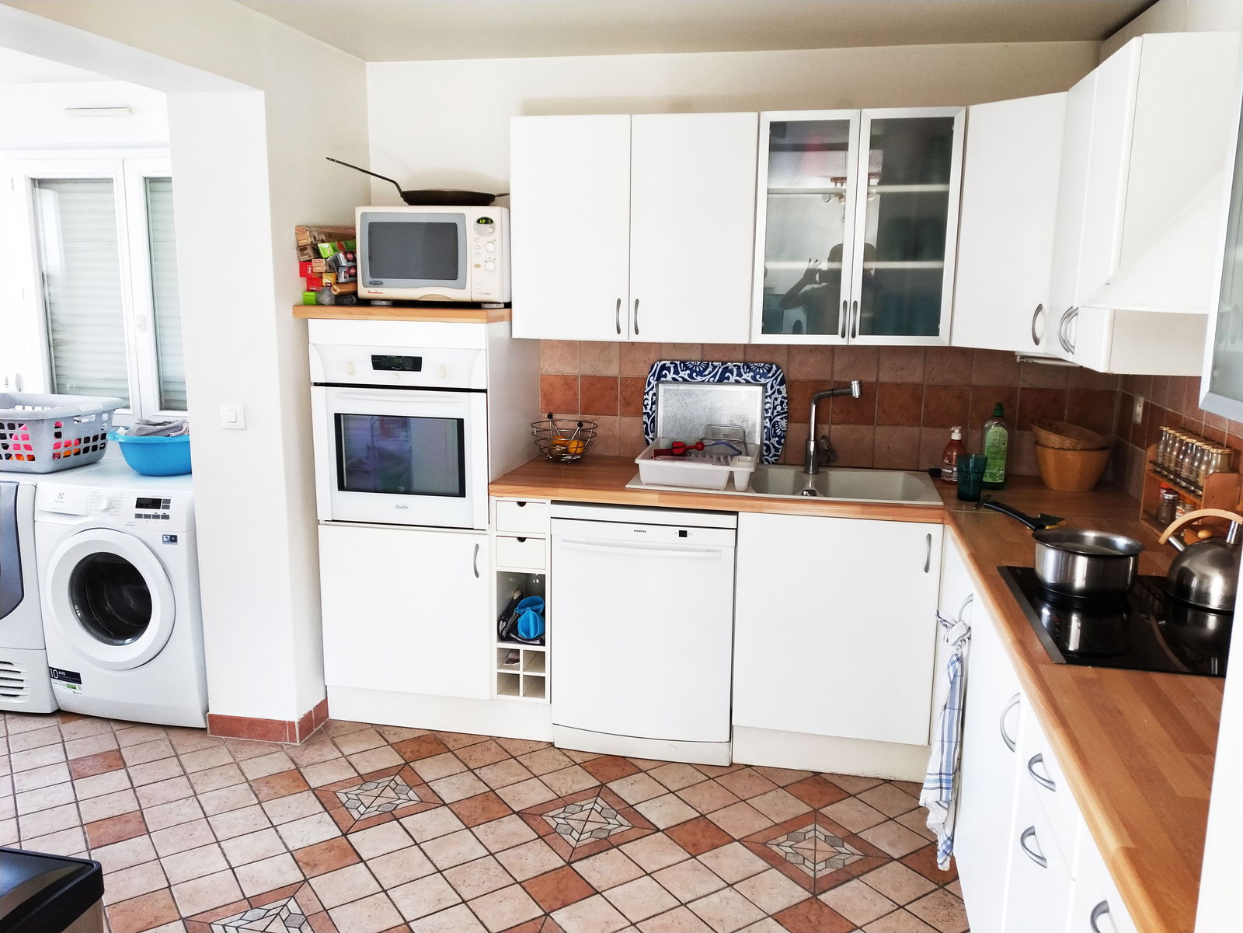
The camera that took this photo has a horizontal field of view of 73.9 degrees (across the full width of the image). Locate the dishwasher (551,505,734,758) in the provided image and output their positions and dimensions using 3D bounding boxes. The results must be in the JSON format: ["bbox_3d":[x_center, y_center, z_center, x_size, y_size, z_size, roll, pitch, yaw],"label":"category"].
[{"bbox_3d":[0.133,0.509,3.001,0.610,0.867,0.580,3,11,14],"label":"dishwasher"}]

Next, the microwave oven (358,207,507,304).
[{"bbox_3d":[-0.600,-0.712,2.861,0.490,0.315,0.380,3,11,10],"label":"microwave oven"}]

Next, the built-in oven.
[{"bbox_3d":[-0.673,-0.143,3.031,0.625,0.610,0.550,3,11,14],"label":"built-in oven"}]

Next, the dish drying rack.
[{"bbox_3d":[0.269,-0.027,2.789,0.385,0.120,0.450,4,11,15],"label":"dish drying rack"}]

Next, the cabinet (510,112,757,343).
[{"bbox_3d":[0.062,-0.792,2.840,0.800,0.700,0.380,3,11,10],"label":"cabinet"}]

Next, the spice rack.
[{"bbox_3d":[1.437,0.081,2.109,0.085,0.205,0.390,3,11,14],"label":"spice rack"}]

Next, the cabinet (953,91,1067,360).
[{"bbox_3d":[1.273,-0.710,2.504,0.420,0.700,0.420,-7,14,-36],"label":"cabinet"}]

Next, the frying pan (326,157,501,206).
[{"bbox_3d":[-0.699,-0.959,2.794,0.540,0.145,0.320,1,11,2],"label":"frying pan"}]

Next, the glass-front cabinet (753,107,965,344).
[{"bbox_3d":[0.751,-0.759,2.722,0.600,0.700,0.380,3,11,10],"label":"glass-front cabinet"}]

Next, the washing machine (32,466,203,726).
[{"bbox_3d":[-1.724,0.443,3.247,0.645,0.880,0.600,3,11,14],"label":"washing machine"}]

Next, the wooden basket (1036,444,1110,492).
[{"bbox_3d":[1.474,0.000,2.712,0.230,0.145,0.230,3,11,10],"label":"wooden basket"}]

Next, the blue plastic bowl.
[{"bbox_3d":[-1.607,-0.064,2.990,0.400,0.150,0.380,1,11,0],"label":"blue plastic bowl"}]

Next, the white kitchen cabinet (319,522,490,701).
[{"bbox_3d":[-0.671,0.453,3.169,0.630,0.585,0.580,3,11,14],"label":"white kitchen cabinet"}]

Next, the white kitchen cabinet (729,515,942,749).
[{"bbox_3d":[0.722,0.458,2.825,0.610,0.710,0.580,3,11,14],"label":"white kitchen cabinet"}]

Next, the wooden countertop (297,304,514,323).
[{"bbox_3d":[-0.681,-0.537,2.900,0.650,0.040,0.615,3,11,10],"label":"wooden countertop"}]

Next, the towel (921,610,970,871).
[{"bbox_3d":[0.785,0.661,2.018,0.085,0.630,0.140,3,11,14],"label":"towel"}]

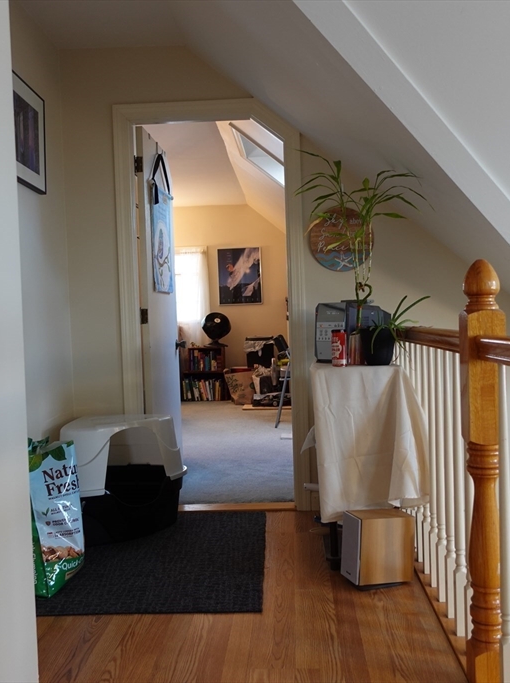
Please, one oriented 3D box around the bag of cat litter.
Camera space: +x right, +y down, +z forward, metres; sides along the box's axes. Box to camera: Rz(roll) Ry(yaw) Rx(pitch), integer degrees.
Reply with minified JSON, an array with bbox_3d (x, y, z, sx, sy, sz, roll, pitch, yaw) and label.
[{"bbox_3d":[-0.819,0.656,2.660,0.159,0.567,0.308,-2,2,11],"label":"bag of cat litter"}]

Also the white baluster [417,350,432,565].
[{"bbox_3d":[0.649,0.452,2.613,0.032,0.878,0.032,-2,2,3],"label":"white baluster"}]

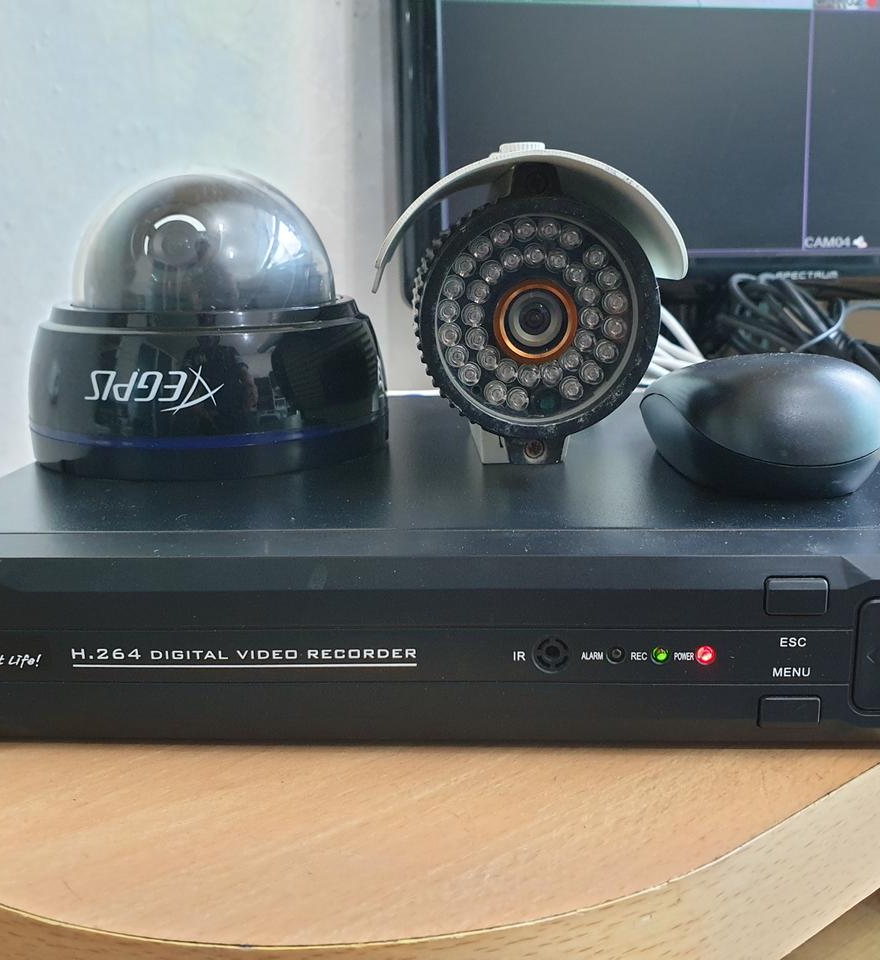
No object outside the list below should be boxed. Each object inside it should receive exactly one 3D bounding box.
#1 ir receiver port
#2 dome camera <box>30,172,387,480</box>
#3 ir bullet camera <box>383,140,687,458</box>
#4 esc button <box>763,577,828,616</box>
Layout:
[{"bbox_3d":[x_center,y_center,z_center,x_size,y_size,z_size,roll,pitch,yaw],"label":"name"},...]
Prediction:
[{"bbox_3d":[0.022,0.033,0.185,0.007,0.007,0.003,-1,13,4],"label":"ir receiver port"},{"bbox_3d":[-0.070,-0.050,0.290,0.106,0.080,0.106,-1,13,4],"label":"dome camera"},{"bbox_3d":[0.020,-0.054,0.281,0.076,0.088,0.113,-2,13,-3],"label":"ir bullet camera"},{"bbox_3d":[0.067,0.021,0.180,0.011,0.007,0.004,-1,13,4],"label":"esc button"}]

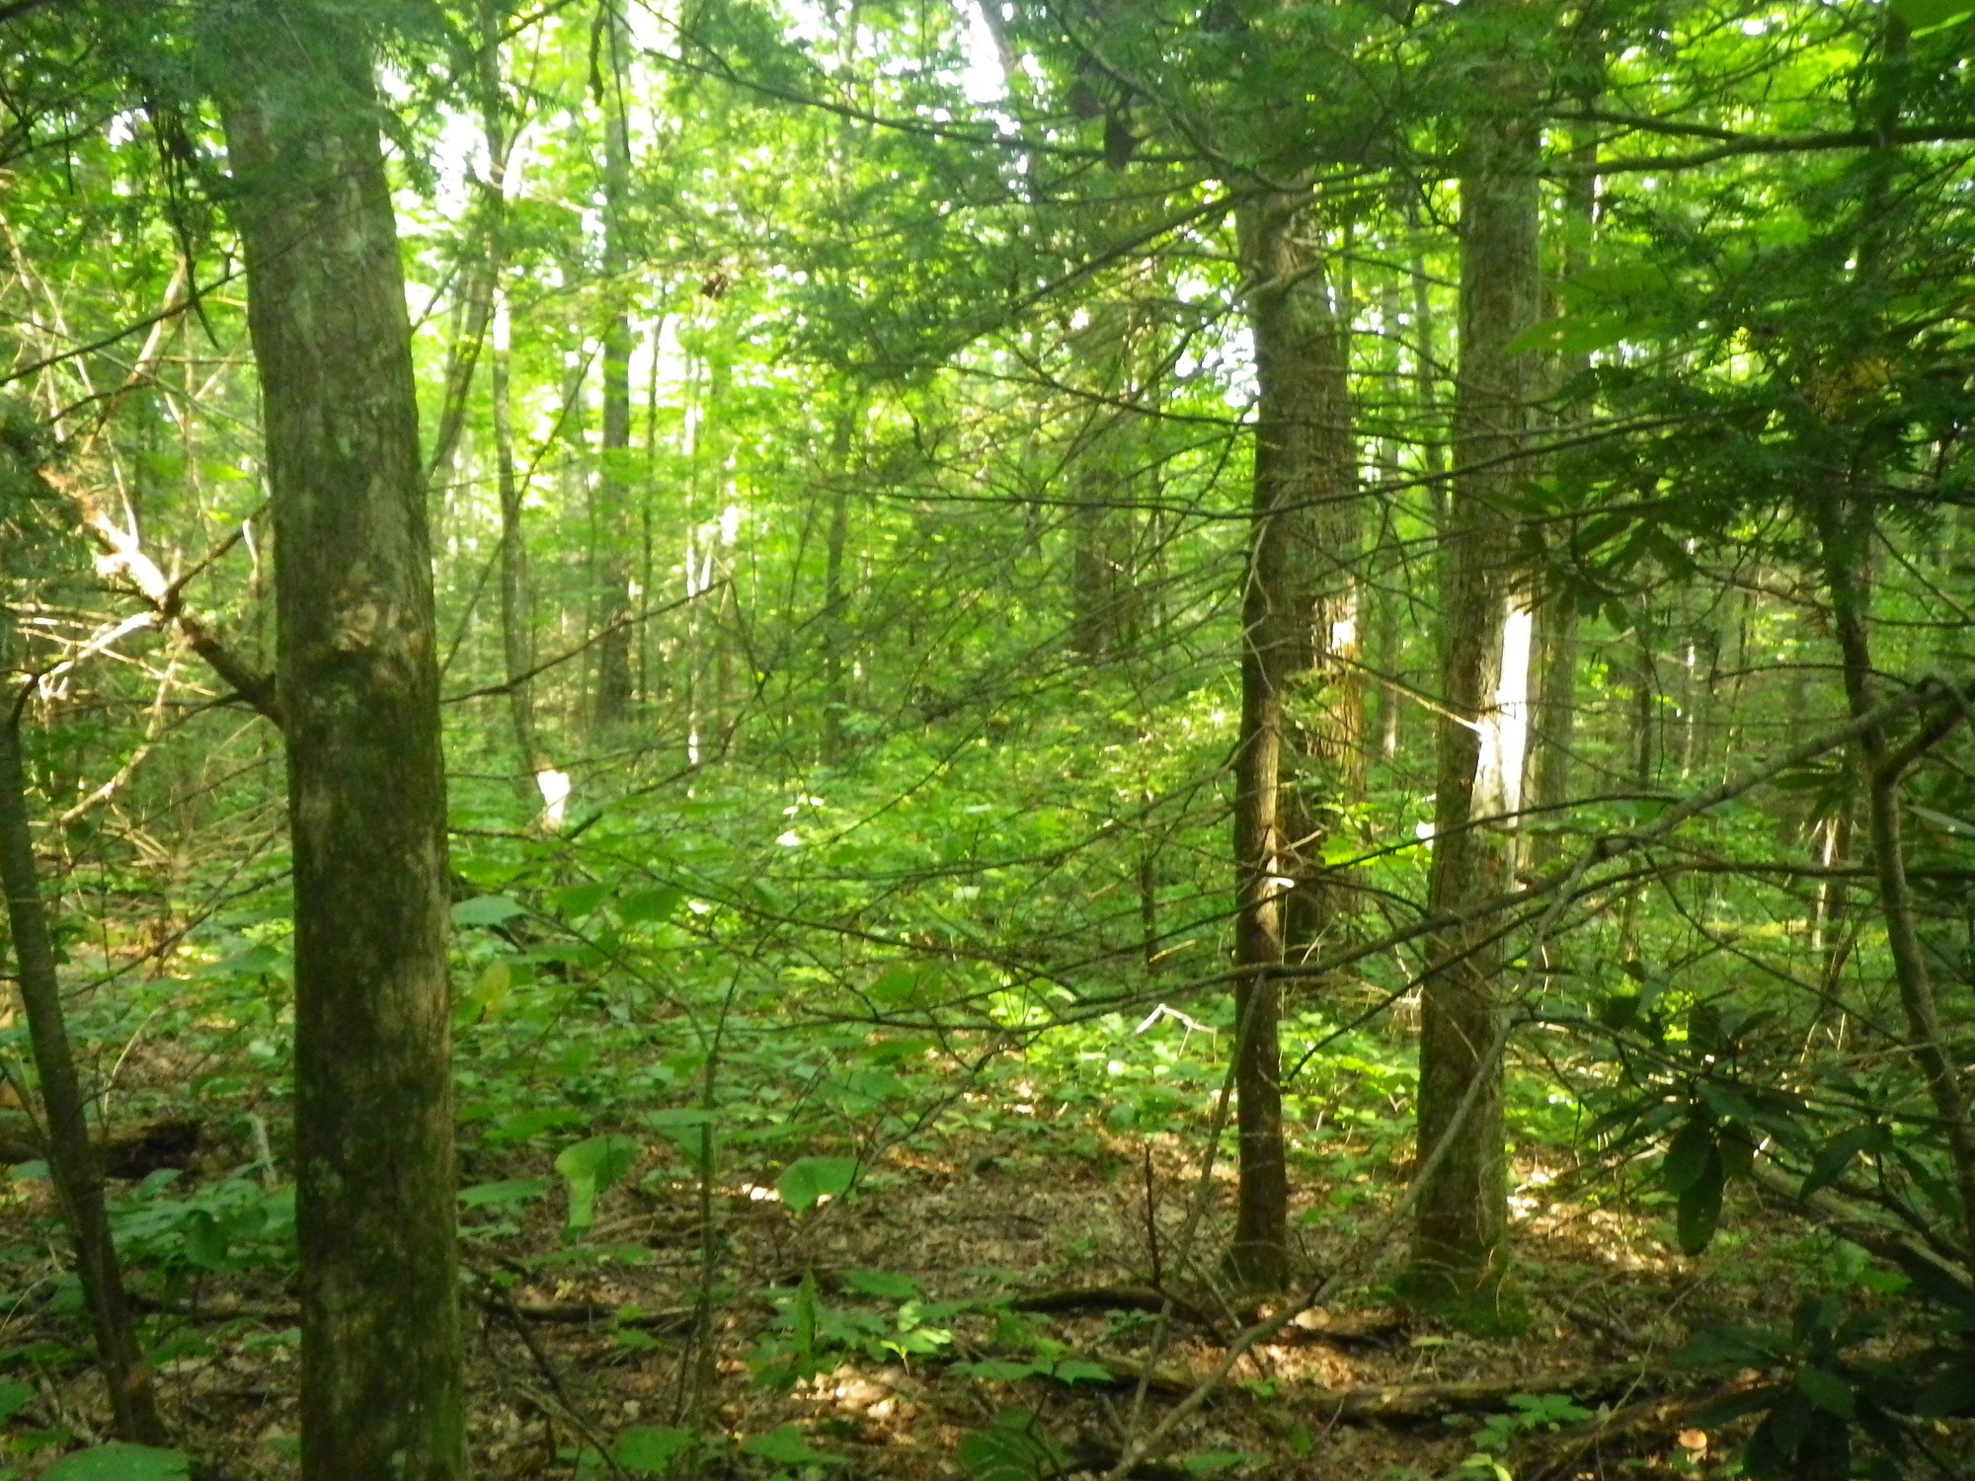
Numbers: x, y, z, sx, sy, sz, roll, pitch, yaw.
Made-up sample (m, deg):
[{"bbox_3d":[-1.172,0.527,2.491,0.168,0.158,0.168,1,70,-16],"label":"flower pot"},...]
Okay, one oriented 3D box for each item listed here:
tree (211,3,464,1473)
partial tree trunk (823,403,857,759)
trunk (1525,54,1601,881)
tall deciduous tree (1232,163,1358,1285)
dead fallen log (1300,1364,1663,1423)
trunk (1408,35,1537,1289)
[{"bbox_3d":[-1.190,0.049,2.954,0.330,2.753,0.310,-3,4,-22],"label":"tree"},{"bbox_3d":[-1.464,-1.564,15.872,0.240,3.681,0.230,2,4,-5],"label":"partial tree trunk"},{"bbox_3d":[3.059,-1.398,8.450,0.270,4.310,0.260,2,4,20],"label":"trunk"},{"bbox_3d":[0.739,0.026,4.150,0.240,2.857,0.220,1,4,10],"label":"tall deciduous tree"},{"bbox_3d":[1.098,1.428,3.525,0.880,0.090,0.110,0,4,-10],"label":"dead fallen log"},{"bbox_3d":[1.202,-0.150,3.889,0.270,3.171,0.260,2,4,17],"label":"trunk"}]

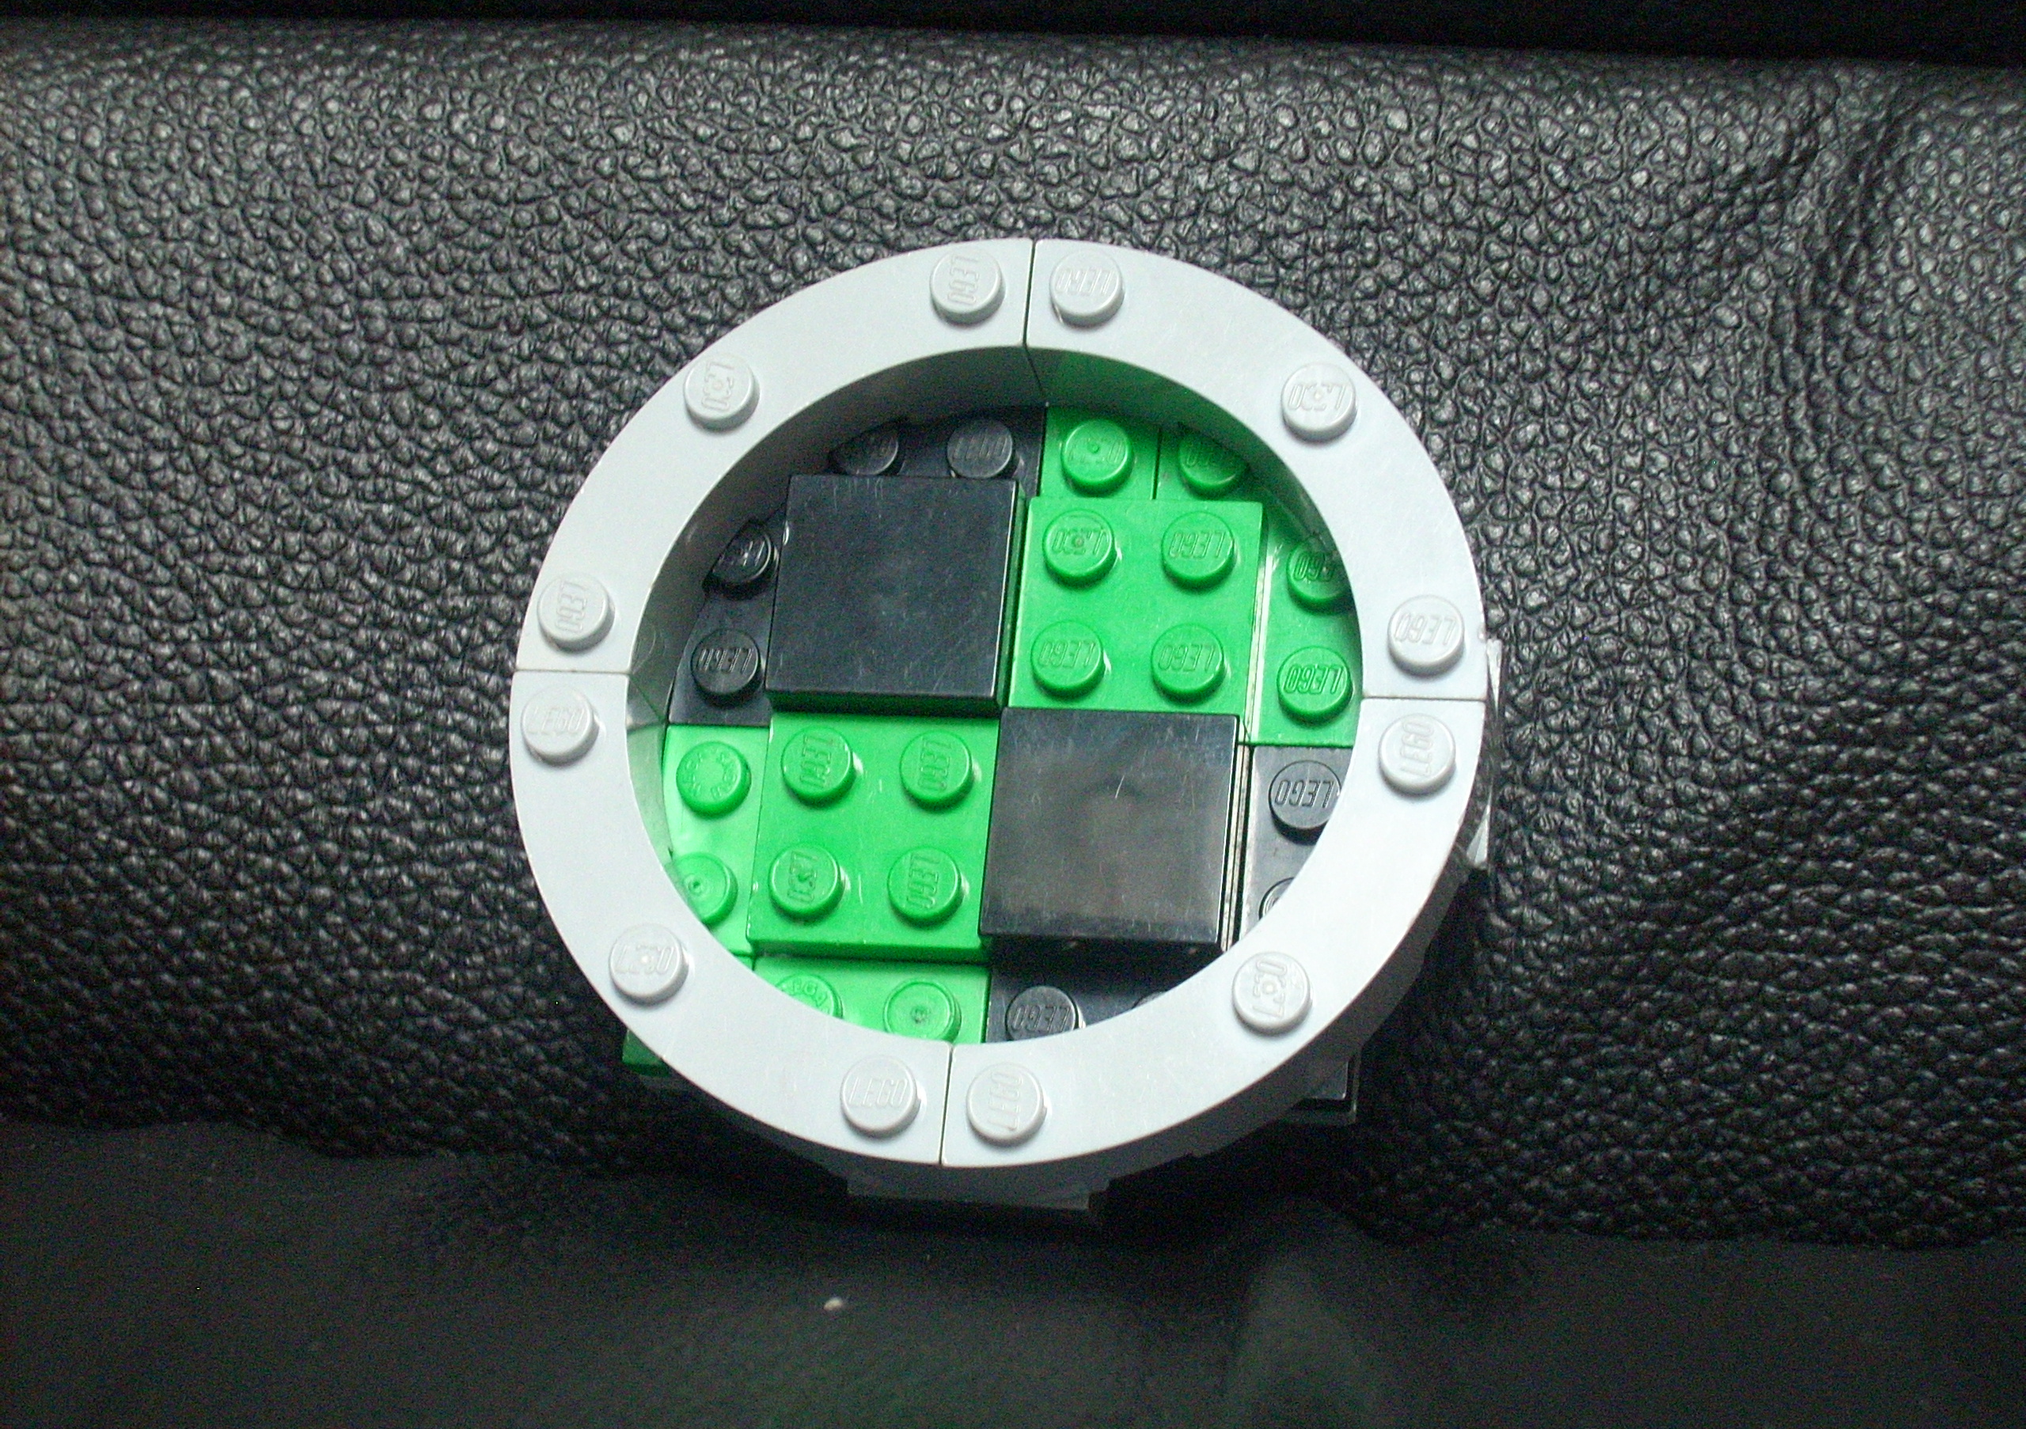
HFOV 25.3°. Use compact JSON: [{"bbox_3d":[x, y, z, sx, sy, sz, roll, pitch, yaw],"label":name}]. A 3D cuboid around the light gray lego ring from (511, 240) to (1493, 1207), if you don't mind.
[{"bbox_3d":[0.000,0.001,0.298,0.064,0.018,0.064,2,70,11],"label":"light gray lego ring"}]

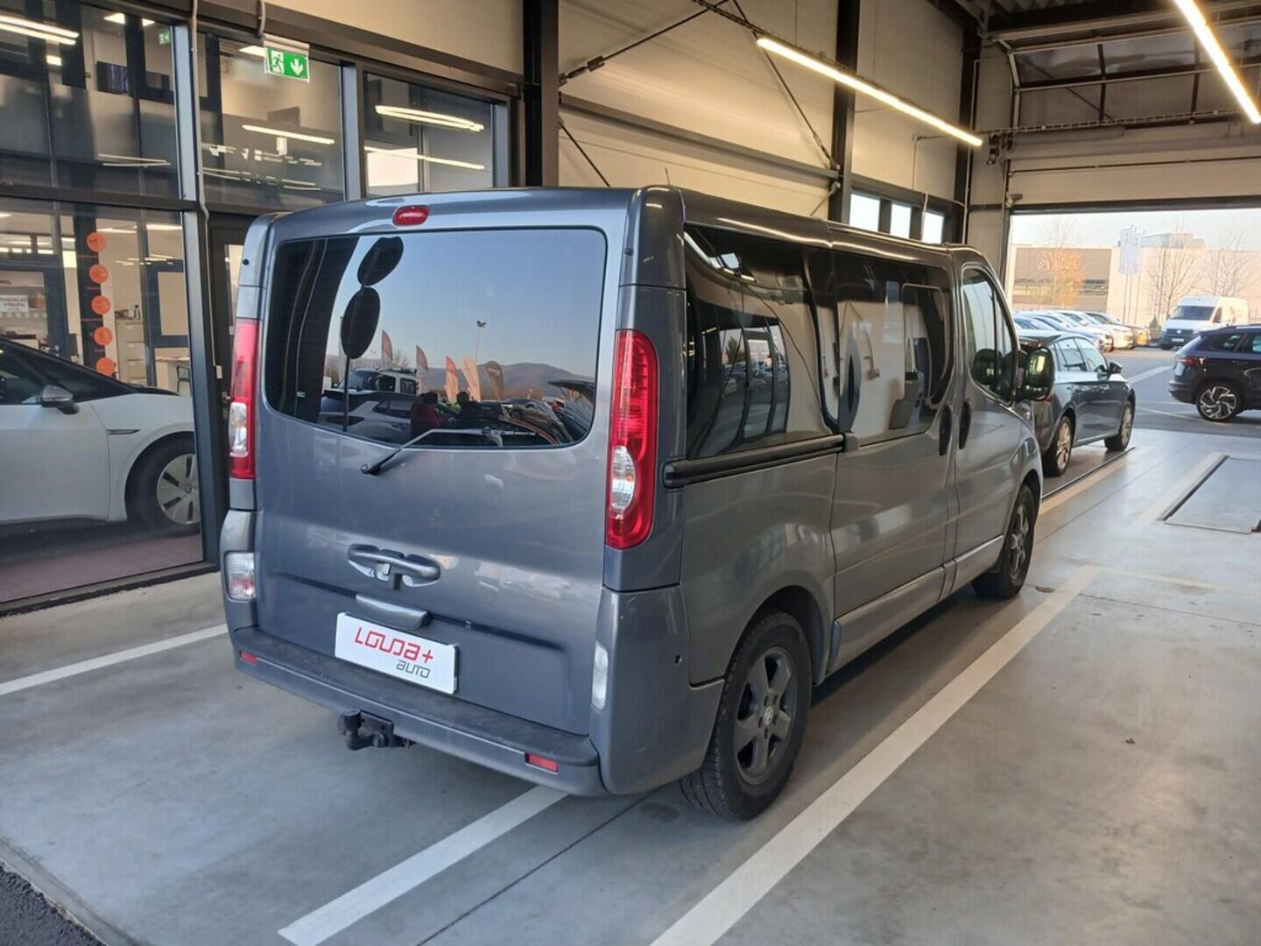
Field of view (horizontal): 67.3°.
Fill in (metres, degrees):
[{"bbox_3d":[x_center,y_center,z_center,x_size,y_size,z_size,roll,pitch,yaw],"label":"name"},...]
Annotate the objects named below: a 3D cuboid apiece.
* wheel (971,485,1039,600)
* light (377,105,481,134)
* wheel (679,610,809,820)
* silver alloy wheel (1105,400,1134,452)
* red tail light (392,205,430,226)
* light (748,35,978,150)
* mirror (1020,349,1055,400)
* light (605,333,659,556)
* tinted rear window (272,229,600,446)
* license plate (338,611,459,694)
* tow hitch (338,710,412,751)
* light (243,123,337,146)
[{"bbox_3d":[2.212,0.404,5.669,0.215,0.670,0.670,8,12,36],"label":"wheel"},{"bbox_3d":[-1.965,-3.479,9.321,0.130,0.080,1.250,9,12,37],"label":"light"},{"bbox_3d":[0.365,0.778,3.148,0.220,0.680,0.680,8,11,34],"label":"wheel"},{"bbox_3d":[6.182,-0.608,12.023,0.215,0.650,0.650,9,12,38],"label":"silver alloy wheel"},{"bbox_3d":[-0.663,-0.777,2.864,0.140,0.056,0.038,8,12,36],"label":"red tail light"},{"bbox_3d":[2.991,-4.202,10.757,0.090,0.080,6.118,9,13,36],"label":"light"},{"bbox_3d":[2.157,-0.522,5.021,0.180,0.290,0.120,10,13,41],"label":"mirror"},{"bbox_3d":[0.016,-0.082,2.438,0.135,0.575,0.120,8,8,34],"label":"light"},{"bbox_3d":[-0.663,-0.407,2.852,1.410,0.630,0.100,8,6,34],"label":"tinted rear window"},{"bbox_3d":[-0.732,0.553,2.938,0.525,0.140,0.020,8,7,34],"label":"license plate"},{"bbox_3d":[-0.782,0.772,2.908,0.140,0.140,0.210,8,11,34],"label":"tow hitch"},{"bbox_3d":[-3.662,-3.647,10.233,0.080,0.070,1.150,9,12,37],"label":"light"}]

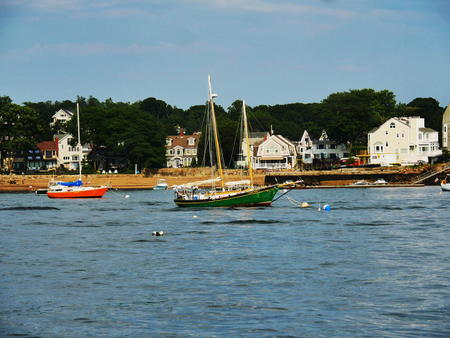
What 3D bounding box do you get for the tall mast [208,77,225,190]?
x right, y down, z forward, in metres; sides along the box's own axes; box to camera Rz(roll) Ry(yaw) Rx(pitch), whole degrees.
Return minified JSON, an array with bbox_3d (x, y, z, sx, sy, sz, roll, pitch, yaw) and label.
[{"bbox_3d":[-0.792,-3.580,198.700,0.300,11.000,0.300,-9,-4,25],"label":"tall mast"}]

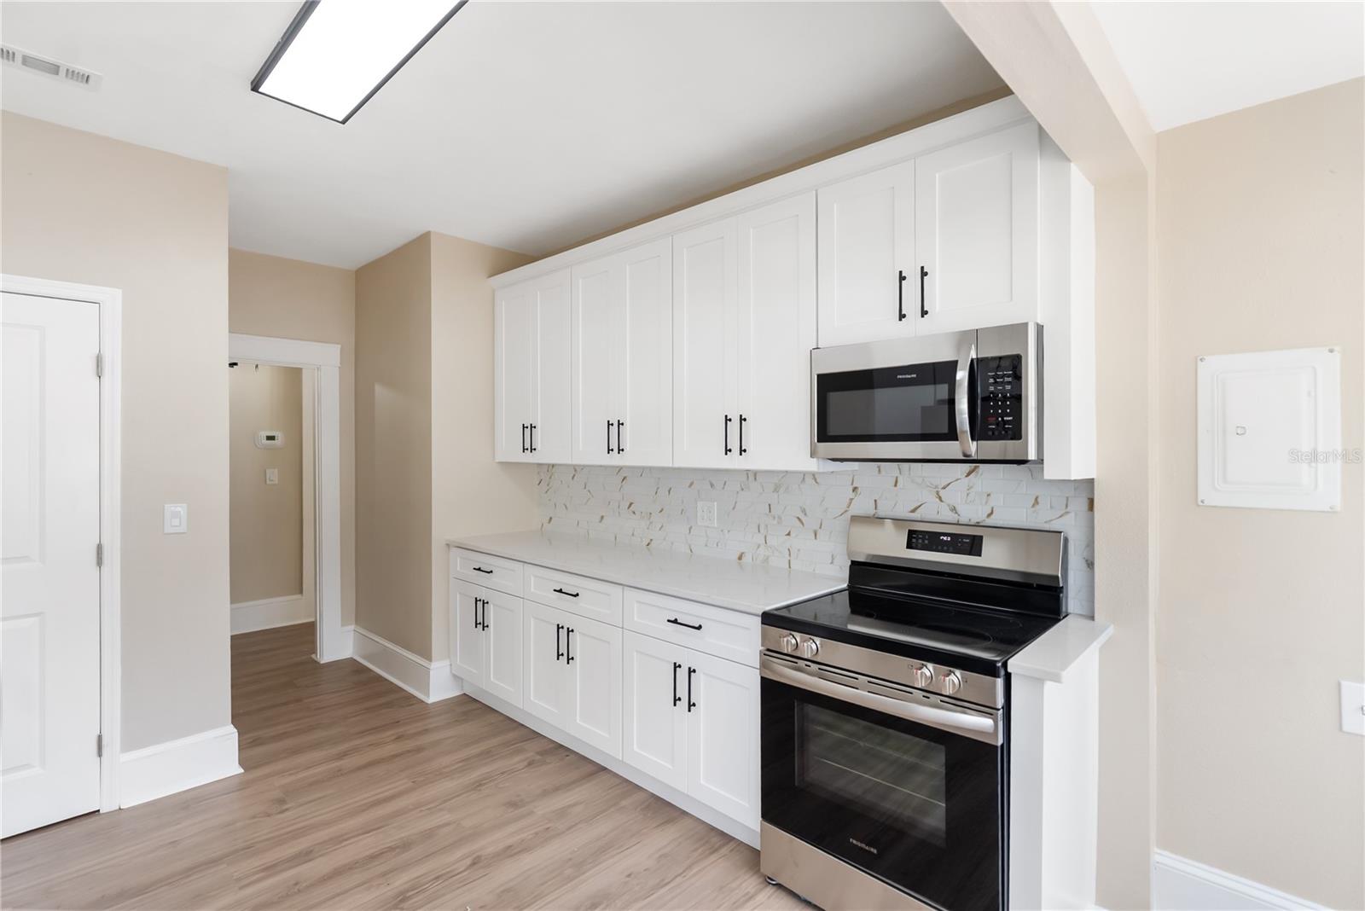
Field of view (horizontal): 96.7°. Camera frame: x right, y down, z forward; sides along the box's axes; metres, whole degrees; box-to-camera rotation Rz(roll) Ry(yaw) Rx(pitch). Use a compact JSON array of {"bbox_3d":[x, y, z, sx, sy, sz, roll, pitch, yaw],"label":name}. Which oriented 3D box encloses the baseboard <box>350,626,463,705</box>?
[{"bbox_3d":[-1.831,1.325,3.977,1.179,0.217,0.210,1,1,42],"label":"baseboard"}]

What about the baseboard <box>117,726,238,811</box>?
[{"bbox_3d":[-2.159,1.337,2.635,0.033,0.214,0.413,1,1,42],"label":"baseboard"}]

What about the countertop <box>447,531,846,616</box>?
[{"bbox_3d":[-0.340,0.541,3.093,2.288,0.030,0.645,1,1,42],"label":"countertop"}]

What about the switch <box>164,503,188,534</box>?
[{"bbox_3d":[-2.184,0.273,2.618,0.009,0.122,0.077,1,1,42],"label":"switch"}]

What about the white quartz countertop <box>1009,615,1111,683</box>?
[{"bbox_3d":[1.119,0.555,1.776,0.140,0.030,0.630,1,1,42],"label":"white quartz countertop"}]

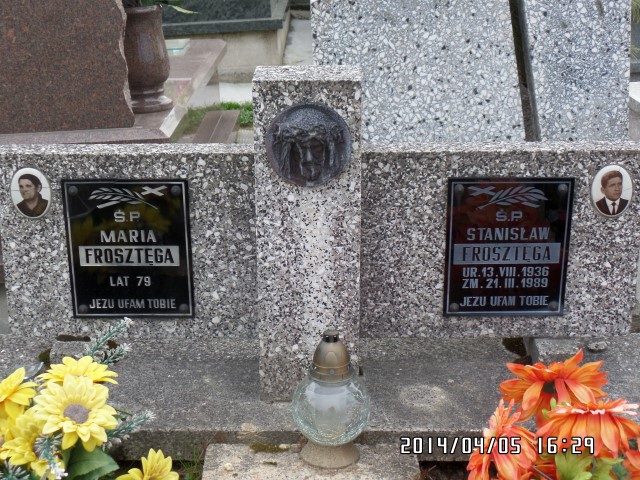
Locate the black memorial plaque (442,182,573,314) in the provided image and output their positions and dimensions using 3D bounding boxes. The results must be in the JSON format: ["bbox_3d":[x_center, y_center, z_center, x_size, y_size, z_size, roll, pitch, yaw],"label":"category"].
[{"bbox_3d":[0.375,0.018,2.360,0.245,0.297,0.012,0,22,0],"label":"black memorial plaque"}]

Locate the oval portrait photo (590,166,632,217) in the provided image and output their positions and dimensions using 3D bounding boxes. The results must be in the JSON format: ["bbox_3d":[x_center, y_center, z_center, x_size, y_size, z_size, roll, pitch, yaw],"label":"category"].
[{"bbox_3d":[0.573,-0.095,2.315,0.080,0.110,0.010,0,22,0],"label":"oval portrait photo"}]

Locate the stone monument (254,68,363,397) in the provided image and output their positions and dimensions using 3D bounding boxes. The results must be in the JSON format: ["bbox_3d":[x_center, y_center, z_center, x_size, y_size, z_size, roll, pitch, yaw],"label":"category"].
[{"bbox_3d":[-0.021,-0.001,2.217,0.189,0.635,0.105,0,22,0],"label":"stone monument"}]

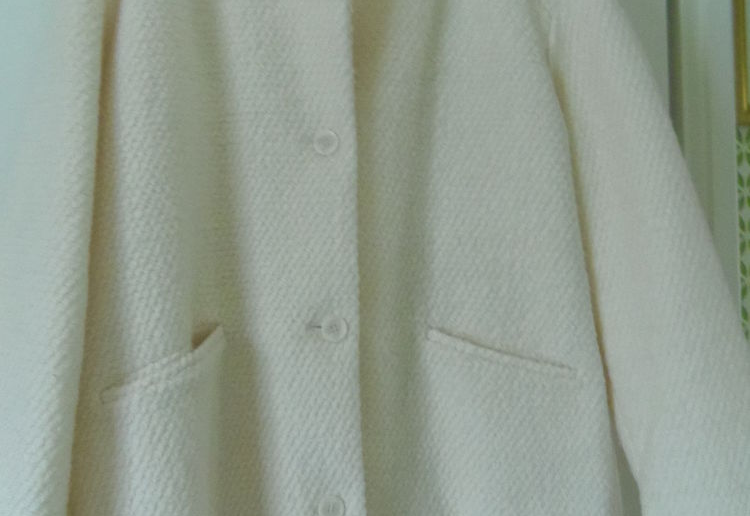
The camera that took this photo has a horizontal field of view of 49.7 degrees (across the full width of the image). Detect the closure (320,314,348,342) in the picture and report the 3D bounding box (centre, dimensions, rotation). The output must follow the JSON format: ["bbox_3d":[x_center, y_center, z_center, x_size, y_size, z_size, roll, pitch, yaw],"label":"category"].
[{"bbox_3d":[-0.038,0.068,0.778,0.025,0.025,0.004,2,-4,-13],"label":"closure"}]

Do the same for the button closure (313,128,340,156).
[{"bbox_3d":[-0.047,-0.112,0.786,0.025,0.025,0.004,2,-4,-13],"label":"button closure"}]

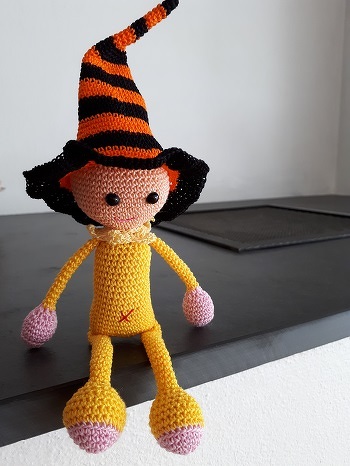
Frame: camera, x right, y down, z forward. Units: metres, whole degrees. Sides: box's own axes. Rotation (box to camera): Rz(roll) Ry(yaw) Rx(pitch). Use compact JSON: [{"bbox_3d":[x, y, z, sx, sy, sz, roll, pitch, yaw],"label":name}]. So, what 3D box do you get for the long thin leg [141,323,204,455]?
[{"bbox_3d":[-0.006,0.099,0.244,0.035,0.035,0.086,-5,51,-18],"label":"long thin leg"}]

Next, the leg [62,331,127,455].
[{"bbox_3d":[-0.051,0.093,0.226,0.035,0.035,0.081,-3,33,-13],"label":"leg"}]

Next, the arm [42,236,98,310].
[{"bbox_3d":[-0.075,0.030,0.266,0.015,0.060,0.012,37,-8,-18],"label":"arm"}]

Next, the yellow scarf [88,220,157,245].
[{"bbox_3d":[-0.040,0.000,0.269,0.051,0.015,0.046,-3,12,-14],"label":"yellow scarf"}]

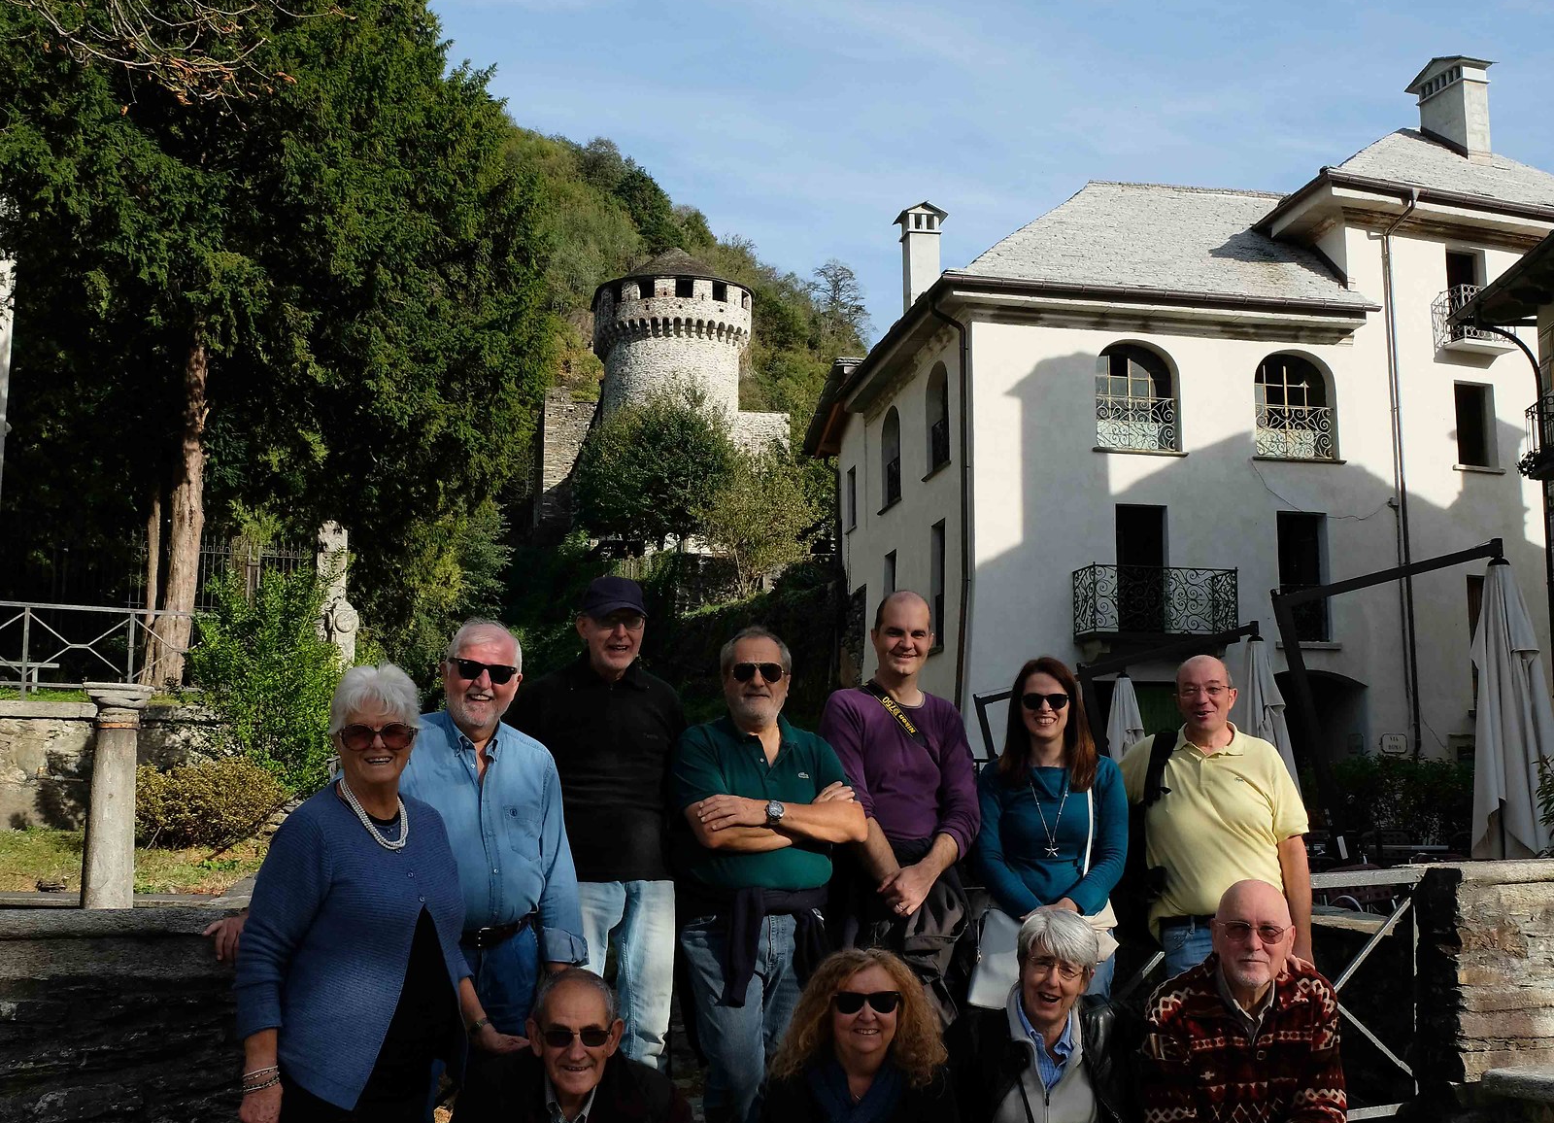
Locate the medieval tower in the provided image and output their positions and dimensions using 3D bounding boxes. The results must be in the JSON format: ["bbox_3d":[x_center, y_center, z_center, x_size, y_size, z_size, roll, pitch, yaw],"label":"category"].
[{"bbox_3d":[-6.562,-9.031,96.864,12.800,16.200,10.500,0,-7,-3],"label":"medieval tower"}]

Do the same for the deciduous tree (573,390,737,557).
[{"bbox_3d":[-4.674,-3.382,66.935,6.000,6.300,5.600,0,-7,0],"label":"deciduous tree"}]

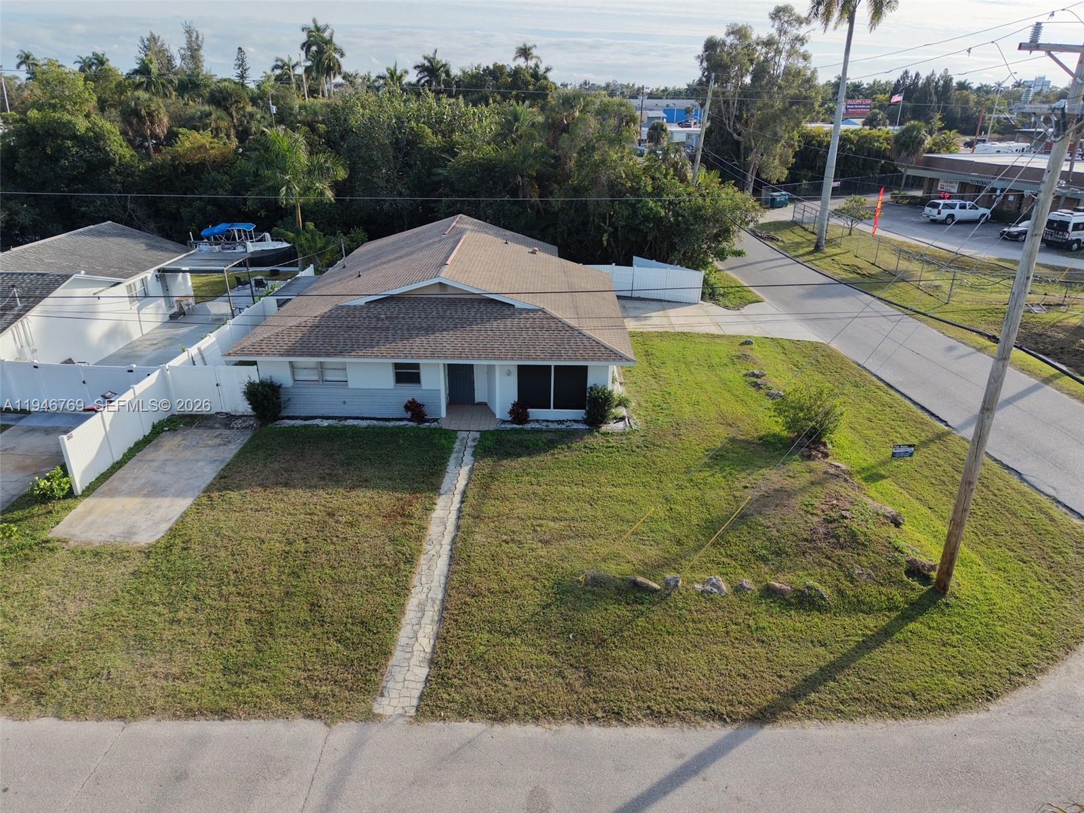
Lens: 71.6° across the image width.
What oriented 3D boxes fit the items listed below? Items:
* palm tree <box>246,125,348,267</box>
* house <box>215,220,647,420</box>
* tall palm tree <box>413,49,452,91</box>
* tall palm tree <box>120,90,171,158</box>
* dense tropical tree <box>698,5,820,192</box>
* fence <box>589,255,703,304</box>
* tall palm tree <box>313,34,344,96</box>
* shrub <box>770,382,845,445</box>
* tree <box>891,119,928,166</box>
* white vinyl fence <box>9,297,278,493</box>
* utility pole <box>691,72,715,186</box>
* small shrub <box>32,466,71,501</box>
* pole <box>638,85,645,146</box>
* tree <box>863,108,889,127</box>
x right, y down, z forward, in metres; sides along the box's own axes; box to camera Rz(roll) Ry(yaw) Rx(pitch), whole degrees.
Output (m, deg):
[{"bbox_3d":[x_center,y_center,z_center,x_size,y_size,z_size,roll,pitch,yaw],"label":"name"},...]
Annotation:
[{"bbox_3d":[-13.876,-11.564,43.439,5.690,8.480,5.600,0,23,0],"label":"palm tree"},{"bbox_3d":[-3.514,-4.835,32.967,13.400,4.200,18.900,0,23,1],"label":"house"},{"bbox_3d":[-13.920,-39.504,97.301,4.860,11.930,5.200,0,23,0],"label":"tall palm tree"},{"bbox_3d":[-37.225,-24.711,72.501,4.500,10.250,4.500,0,23,1],"label":"tall palm tree"},{"bbox_3d":[19.930,-27.506,69.803,11.190,17.380,10.500,0,23,0],"label":"dense tropical tree"},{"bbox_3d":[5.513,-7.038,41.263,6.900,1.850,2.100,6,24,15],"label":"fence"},{"bbox_3d":[-34.066,-50.645,123.774,5.200,18.390,5.200,0,23,1],"label":"tall palm tree"},{"bbox_3d":[8.864,0.142,24.468,2.200,1.550,2.100,0,23,1],"label":"shrub"},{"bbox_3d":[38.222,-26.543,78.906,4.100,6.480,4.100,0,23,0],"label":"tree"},{"bbox_3d":[-14.301,-1.506,28.528,9.120,1.850,16.320,1,23,2],"label":"white vinyl fence"},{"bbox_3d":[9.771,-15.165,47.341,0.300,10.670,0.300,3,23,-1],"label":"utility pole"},{"bbox_3d":[-13.689,2.047,20.911,1.050,0.820,1.000,0,23,1],"label":"small shrub"},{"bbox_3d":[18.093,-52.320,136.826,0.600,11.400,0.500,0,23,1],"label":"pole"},{"bbox_3d":[51.477,-42.281,117.601,4.200,7.750,4.200,0,23,1],"label":"tree"}]

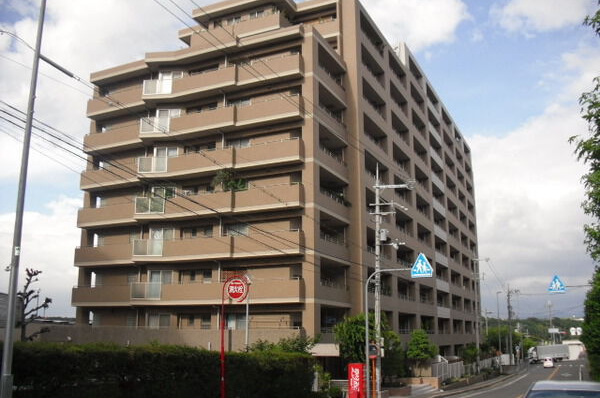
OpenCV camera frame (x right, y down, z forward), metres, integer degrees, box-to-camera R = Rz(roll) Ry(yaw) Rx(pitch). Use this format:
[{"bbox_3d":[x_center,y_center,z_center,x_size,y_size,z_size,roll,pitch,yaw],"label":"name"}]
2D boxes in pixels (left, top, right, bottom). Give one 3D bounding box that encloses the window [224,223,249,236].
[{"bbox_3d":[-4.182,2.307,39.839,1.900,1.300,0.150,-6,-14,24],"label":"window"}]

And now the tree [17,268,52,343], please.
[{"bbox_3d":[-12.480,5.681,28.454,1.750,4.900,1.700,0,-13,0],"label":"tree"}]

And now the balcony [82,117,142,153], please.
[{"bbox_3d":[-13.285,-4.325,44.990,5.550,1.550,1.600,-6,-14,24],"label":"balcony"}]

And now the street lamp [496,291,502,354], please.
[{"bbox_3d":[20.366,13.409,61.560,0.400,8.079,0.250,0,-13,0],"label":"street lamp"}]

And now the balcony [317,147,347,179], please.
[{"bbox_3d":[1.697,-2.219,41.762,1.500,1.500,5.500,-6,-14,24],"label":"balcony"}]

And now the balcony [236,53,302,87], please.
[{"bbox_3d":[-1.794,-8.231,40.030,4.600,1.420,1.600,-6,-14,24],"label":"balcony"}]

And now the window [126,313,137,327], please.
[{"bbox_3d":[-11.715,8.424,42.228,0.850,1.150,0.150,-6,-14,24],"label":"window"}]

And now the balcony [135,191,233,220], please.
[{"bbox_3d":[-7.484,0.539,40.427,7.300,1.470,1.850,-6,-14,24],"label":"balcony"}]

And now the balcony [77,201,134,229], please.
[{"bbox_3d":[-13.557,1.280,44.204,5.900,1.450,1.300,-6,-14,24],"label":"balcony"}]

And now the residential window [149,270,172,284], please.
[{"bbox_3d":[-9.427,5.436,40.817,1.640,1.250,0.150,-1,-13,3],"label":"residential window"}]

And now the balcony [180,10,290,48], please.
[{"bbox_3d":[-4.414,-11.322,42.439,7.300,1.530,1.400,-6,-14,24],"label":"balcony"}]

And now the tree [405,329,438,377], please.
[{"bbox_3d":[7.930,9.985,39.262,2.100,3.200,2.000,-6,-14,24],"label":"tree"}]

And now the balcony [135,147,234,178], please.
[{"bbox_3d":[-7.493,-2.301,41.062,7.300,1.490,1.850,-6,-14,24],"label":"balcony"}]

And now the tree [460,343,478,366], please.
[{"bbox_3d":[16.249,14.909,58.139,1.850,2.300,1.800,-6,-14,24],"label":"tree"}]

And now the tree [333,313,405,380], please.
[{"bbox_3d":[3.787,8.287,33.495,4.000,4.000,3.600,-6,-14,24],"label":"tree"}]

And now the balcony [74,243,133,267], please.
[{"bbox_3d":[-13.213,4.112,43.082,5.650,1.450,1.600,-6,-14,24],"label":"balcony"}]

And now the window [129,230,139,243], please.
[{"bbox_3d":[-11.937,2.688,43.607,0.800,1.050,0.150,-6,-14,24],"label":"window"}]

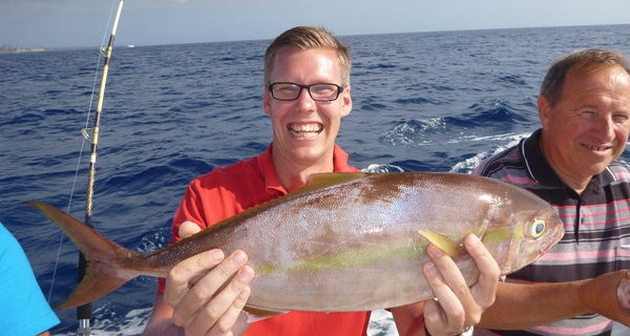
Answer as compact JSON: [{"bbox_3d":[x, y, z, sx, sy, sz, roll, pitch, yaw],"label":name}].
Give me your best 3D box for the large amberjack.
[{"bbox_3d":[-0.006,0.104,0.678,0.700,0.187,0.098,-2,11,-5],"label":"large amberjack"}]

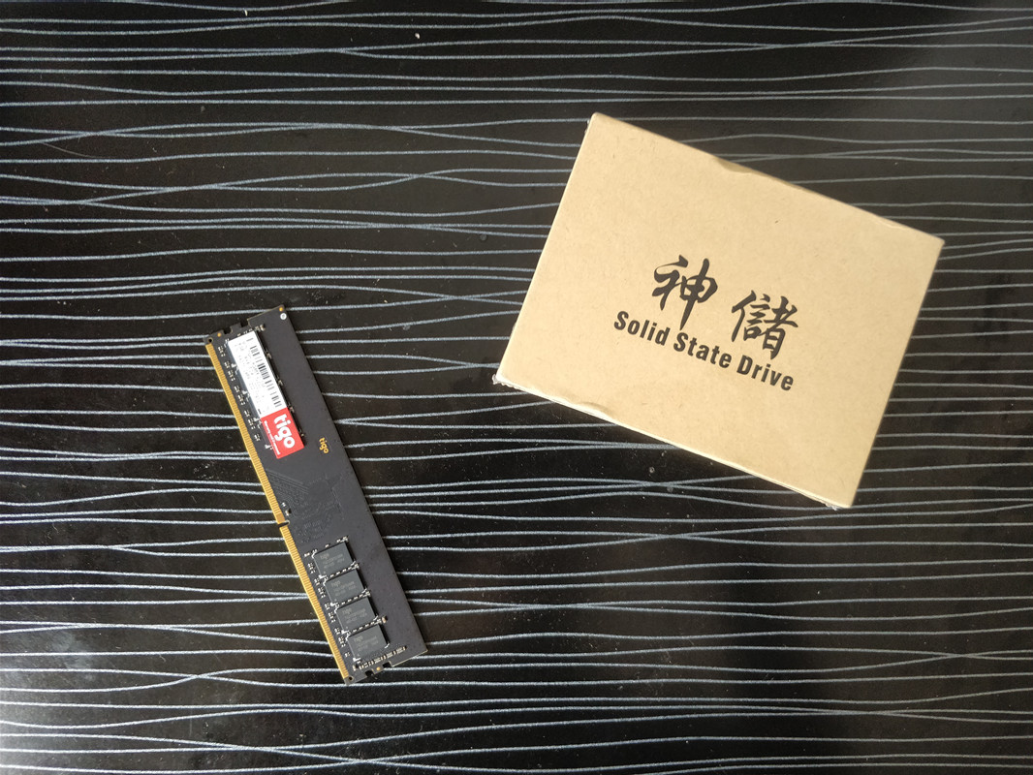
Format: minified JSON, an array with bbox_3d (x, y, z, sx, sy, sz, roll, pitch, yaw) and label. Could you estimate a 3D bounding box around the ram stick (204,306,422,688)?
[{"bbox_3d":[-0.071,0.038,0.255,0.031,0.004,0.133,-23,89,-1],"label":"ram stick"}]

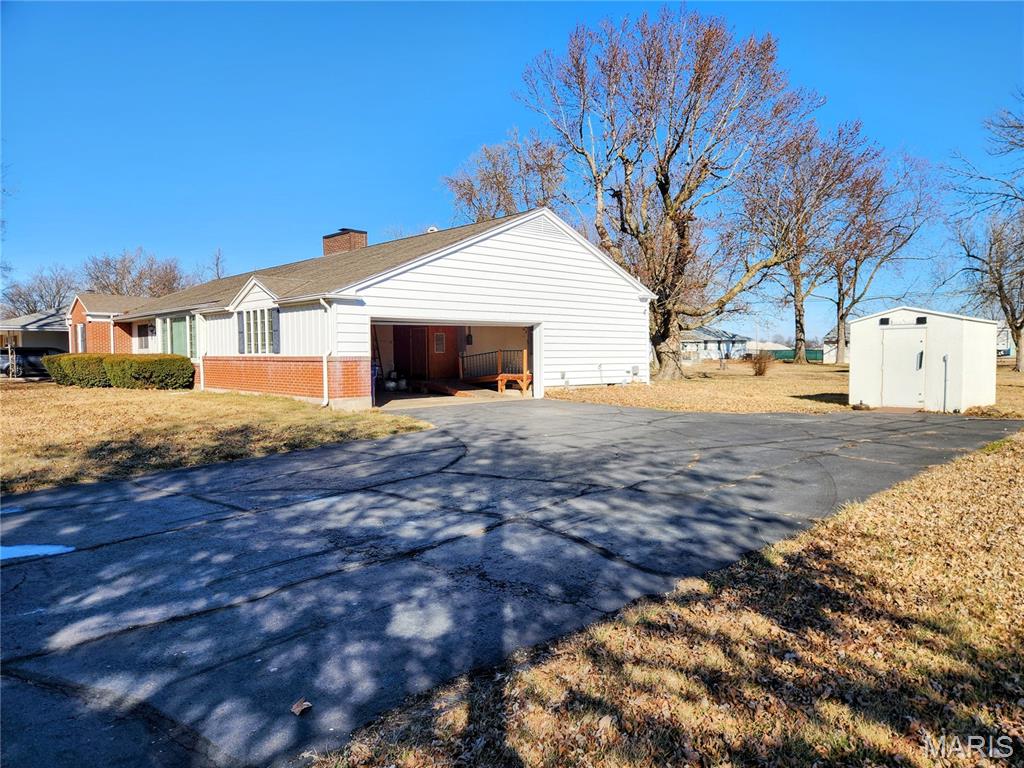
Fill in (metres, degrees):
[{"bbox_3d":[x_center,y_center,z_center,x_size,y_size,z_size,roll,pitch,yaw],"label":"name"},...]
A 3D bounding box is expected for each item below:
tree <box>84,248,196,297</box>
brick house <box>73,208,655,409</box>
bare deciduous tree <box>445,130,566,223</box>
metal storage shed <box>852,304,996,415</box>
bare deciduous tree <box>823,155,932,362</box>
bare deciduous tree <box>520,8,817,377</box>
[{"bbox_3d":[-37.088,-7.558,68.273,11.500,11.980,11.000,-2,3,-29],"label":"tree"},{"bbox_3d":[-9.393,-3.105,28.910,12.041,6.137,28.975,-3,4,-43],"label":"brick house"},{"bbox_3d":[-0.256,-9.242,47.377,9.200,16.556,9.000,0,3,0],"label":"bare deciduous tree"},{"bbox_3d":[10.150,-0.652,16.765,3.085,2.342,2.408,-3,4,-43],"label":"metal storage shed"},{"bbox_3d":[32.382,-11.226,61.426,10.500,18.718,10.000,1,3,28],"label":"bare deciduous tree"},{"bbox_3d":[6.676,-8.069,29.156,12.600,15.666,12.000,0,3,13],"label":"bare deciduous tree"}]

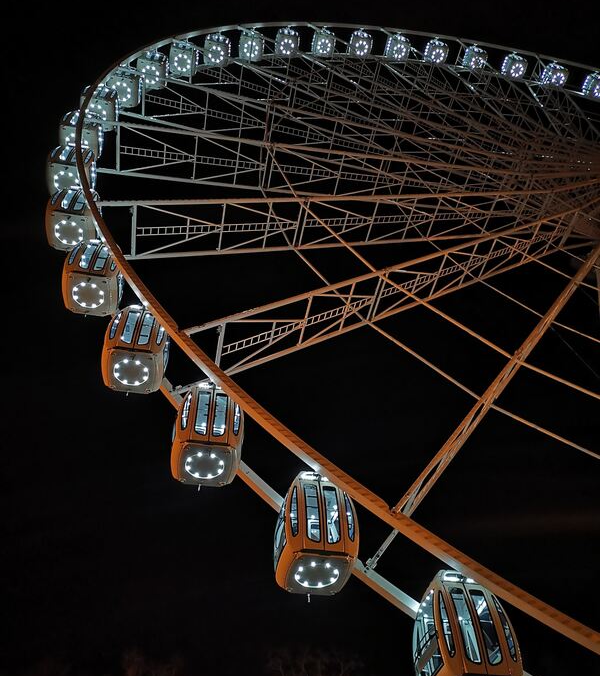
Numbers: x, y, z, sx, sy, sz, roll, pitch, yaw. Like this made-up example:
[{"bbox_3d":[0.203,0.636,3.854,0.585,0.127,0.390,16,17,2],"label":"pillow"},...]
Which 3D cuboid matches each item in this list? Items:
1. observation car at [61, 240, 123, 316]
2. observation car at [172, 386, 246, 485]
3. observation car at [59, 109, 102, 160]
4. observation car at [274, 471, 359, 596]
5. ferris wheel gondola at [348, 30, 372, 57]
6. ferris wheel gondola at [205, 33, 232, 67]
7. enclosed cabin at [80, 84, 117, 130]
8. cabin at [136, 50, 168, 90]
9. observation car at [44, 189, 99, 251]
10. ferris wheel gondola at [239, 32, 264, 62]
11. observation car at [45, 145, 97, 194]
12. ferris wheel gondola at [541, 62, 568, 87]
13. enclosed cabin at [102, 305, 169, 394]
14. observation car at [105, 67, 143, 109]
[{"bbox_3d":[-7.033,-2.173,21.571,1.760,2.430,1.750,8,-52,-7],"label":"observation car"},{"bbox_3d":[-2.481,2.561,17.024,1.760,2.430,1.750,8,-52,-7],"label":"observation car"},{"bbox_3d":[-10.405,-9.801,30.115,1.760,2.430,1.750,8,-52,-7],"label":"observation car"},{"bbox_3d":[0.344,4.595,15.081,1.845,2.430,1.665,8,-52,-8],"label":"observation car"},{"bbox_3d":[5.242,-25.691,54.549,1.845,2.430,1.665,8,-52,-8],"label":"ferris wheel gondola"},{"bbox_3d":[-5.951,-20.745,44.906,1.845,2.430,1.665,8,-52,-8],"label":"ferris wheel gondola"},{"bbox_3d":[-10.523,-12.311,33.231,1.760,2.430,1.750,8,-52,-7],"label":"enclosed cabin"},{"bbox_3d":[-9.144,-16.792,38.938,1.845,2.430,1.665,8,-52,-8],"label":"cabin"},{"bbox_3d":[-8.538,-4.636,23.911,1.845,2.430,1.665,8,-52,-8],"label":"observation car"},{"bbox_3d":[-3.666,-22.742,48.435,1.760,2.430,1.750,8,-52,-7],"label":"ferris wheel gondola"},{"bbox_3d":[-9.776,-7.246,27.099,1.760,2.430,1.750,8,-52,-7],"label":"observation car"},{"bbox_3d":[24.493,-25.194,60.158,1.760,2.430,1.750,8,-52,-7],"label":"ferris wheel gondola"},{"bbox_3d":[-4.901,0.229,18.932,1.845,2.430,1.665,8,-52,-8],"label":"enclosed cabin"},{"bbox_3d":[-10.127,-14.732,36.393,1.760,2.430,1.750,8,-52,-7],"label":"observation car"}]

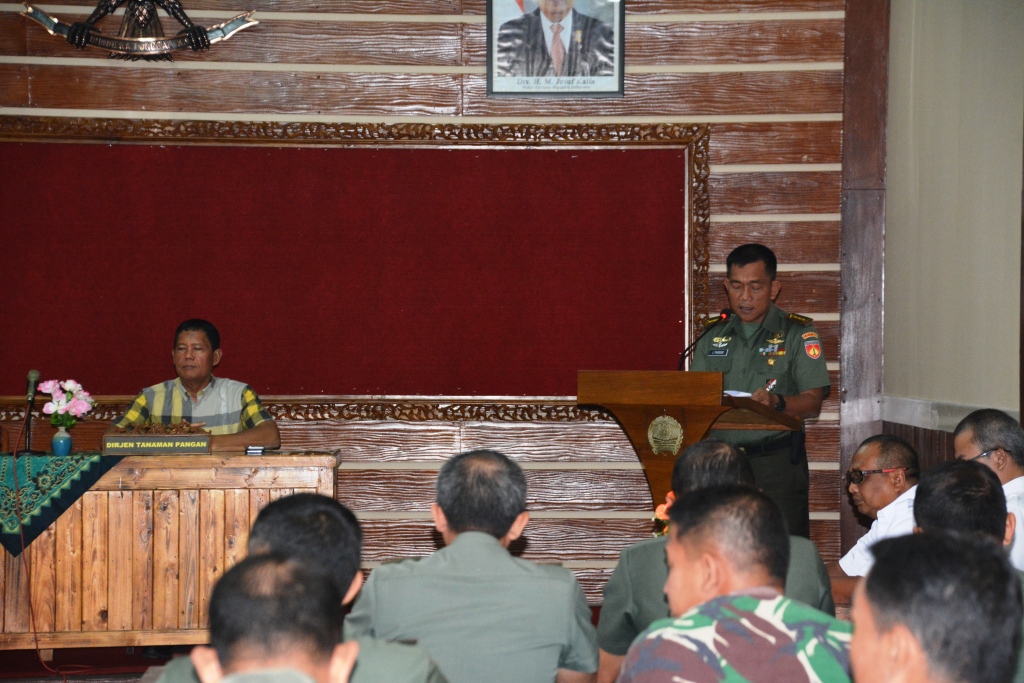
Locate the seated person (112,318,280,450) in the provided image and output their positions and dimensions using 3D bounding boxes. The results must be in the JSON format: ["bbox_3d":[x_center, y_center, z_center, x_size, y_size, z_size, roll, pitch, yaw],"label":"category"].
[{"bbox_3d":[-1.210,0.550,27.950,0.630,1.270,0.760,0,0,7],"label":"seated person"}]

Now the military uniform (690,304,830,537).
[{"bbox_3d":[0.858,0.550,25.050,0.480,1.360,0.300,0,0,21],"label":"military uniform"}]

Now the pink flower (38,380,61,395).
[{"bbox_3d":[-1.747,0.174,27.400,0.083,0.055,0.072,0,0,6],"label":"pink flower"}]

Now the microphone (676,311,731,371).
[{"bbox_3d":[0.653,0.008,24.780,0.040,0.235,0.260,0,0,35],"label":"microphone"}]

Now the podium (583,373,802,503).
[{"bbox_3d":[0.601,0.700,24.700,0.600,1.200,0.480,0,0,35],"label":"podium"}]

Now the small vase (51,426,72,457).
[{"bbox_3d":[-1.702,0.379,27.400,0.077,0.112,0.077,0,0,0],"label":"small vase"}]

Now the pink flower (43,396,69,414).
[{"bbox_3d":[-1.723,0.242,27.380,0.095,0.068,0.075,0,0,6],"label":"pink flower"}]

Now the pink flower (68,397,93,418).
[{"bbox_3d":[-1.627,0.249,27.360,0.088,0.080,0.075,0,0,-6],"label":"pink flower"}]

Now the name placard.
[{"bbox_3d":[-1.343,0.389,27.400,0.405,0.078,0.055,0,0,0],"label":"name placard"}]

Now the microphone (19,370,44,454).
[{"bbox_3d":[-1.820,0.269,27.500,0.105,0.325,0.130,0,0,18],"label":"microphone"}]

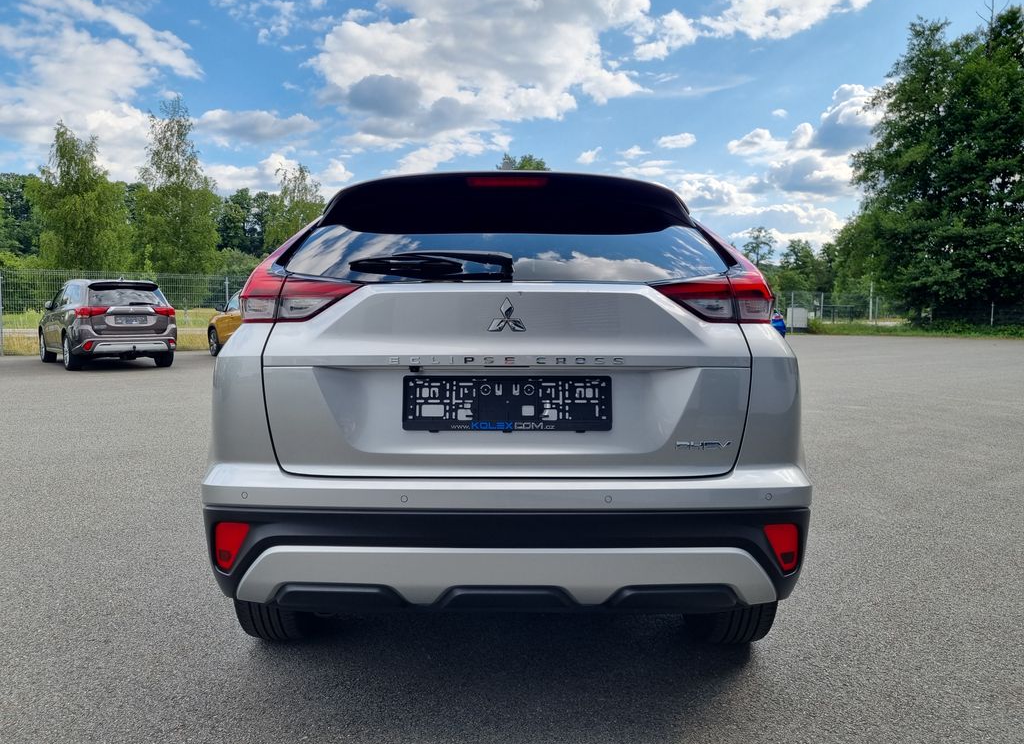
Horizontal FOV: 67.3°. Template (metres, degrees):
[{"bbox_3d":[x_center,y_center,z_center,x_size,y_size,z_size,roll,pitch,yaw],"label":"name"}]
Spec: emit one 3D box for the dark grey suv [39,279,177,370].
[{"bbox_3d":[-8.268,-0.985,15.568,1.810,1.700,4.690,-4,6,-40],"label":"dark grey suv"}]

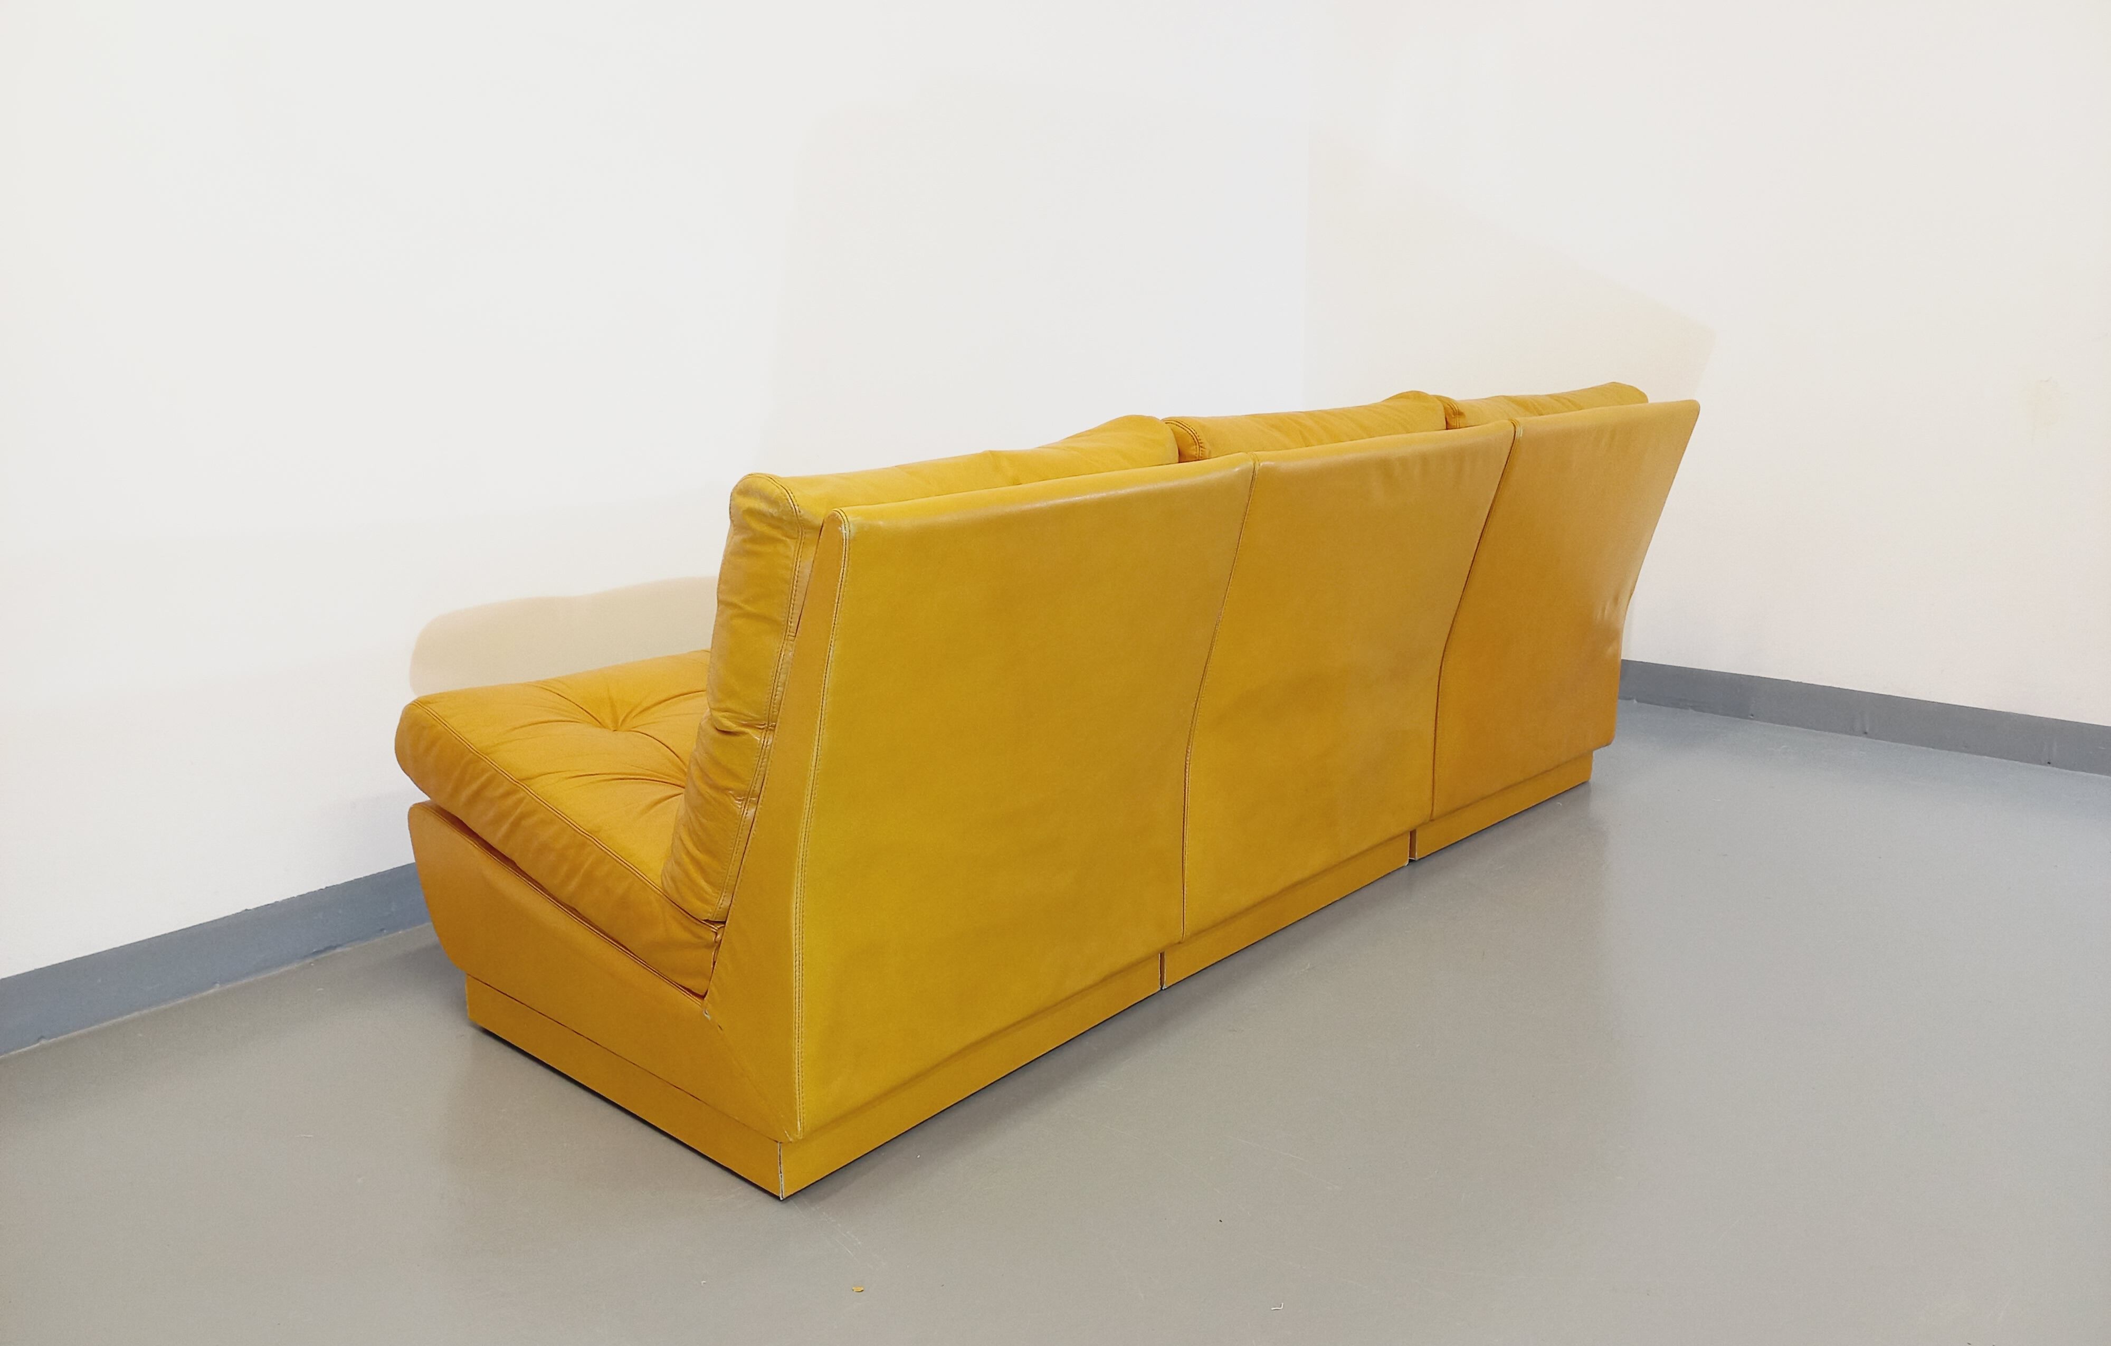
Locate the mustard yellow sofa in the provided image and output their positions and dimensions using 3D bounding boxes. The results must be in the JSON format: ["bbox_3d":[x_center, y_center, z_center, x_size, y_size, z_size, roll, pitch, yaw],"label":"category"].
[{"bbox_3d":[0.143,-0.041,2.510,0.985,0.793,2.086,11,17,42],"label":"mustard yellow sofa"}]

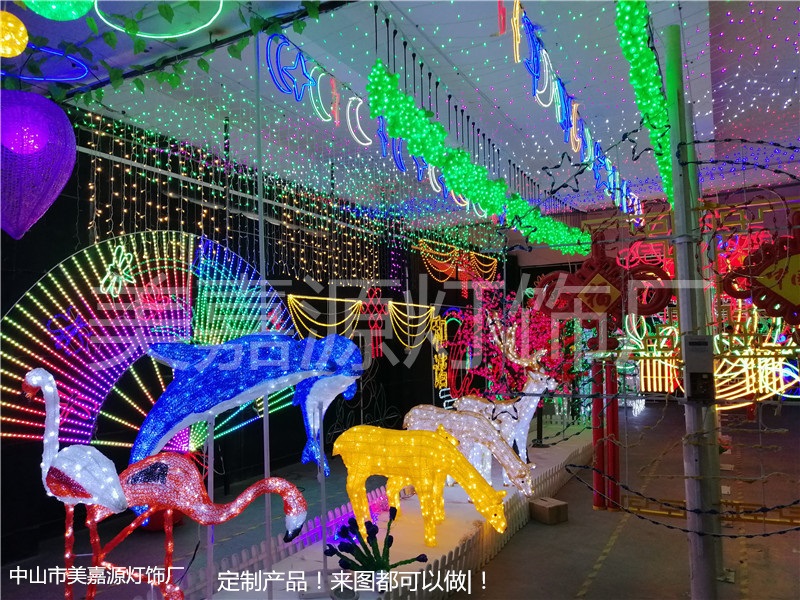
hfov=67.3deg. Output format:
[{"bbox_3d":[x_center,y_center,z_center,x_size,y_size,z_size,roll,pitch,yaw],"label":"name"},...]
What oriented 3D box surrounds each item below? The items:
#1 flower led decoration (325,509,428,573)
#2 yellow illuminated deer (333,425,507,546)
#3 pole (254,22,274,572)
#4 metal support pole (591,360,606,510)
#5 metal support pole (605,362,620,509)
[{"bbox_3d":[-0.139,1.439,3.550,0.580,0.380,0.480,-2,-5,0],"label":"flower led decoration"},{"bbox_3d":[0.100,1.240,4.205,1.240,0.760,0.440,-2,-4,18],"label":"yellow illuminated deer"},{"bbox_3d":[-0.770,0.010,3.399,0.032,3.185,0.032,-2,-5,0],"label":"pole"},{"bbox_3d":[1.775,1.203,5.363,0.105,1.290,0.105,-1,-4,0],"label":"metal support pole"},{"bbox_3d":[1.896,1.200,5.356,0.105,1.290,0.105,-1,-4,0],"label":"metal support pole"}]

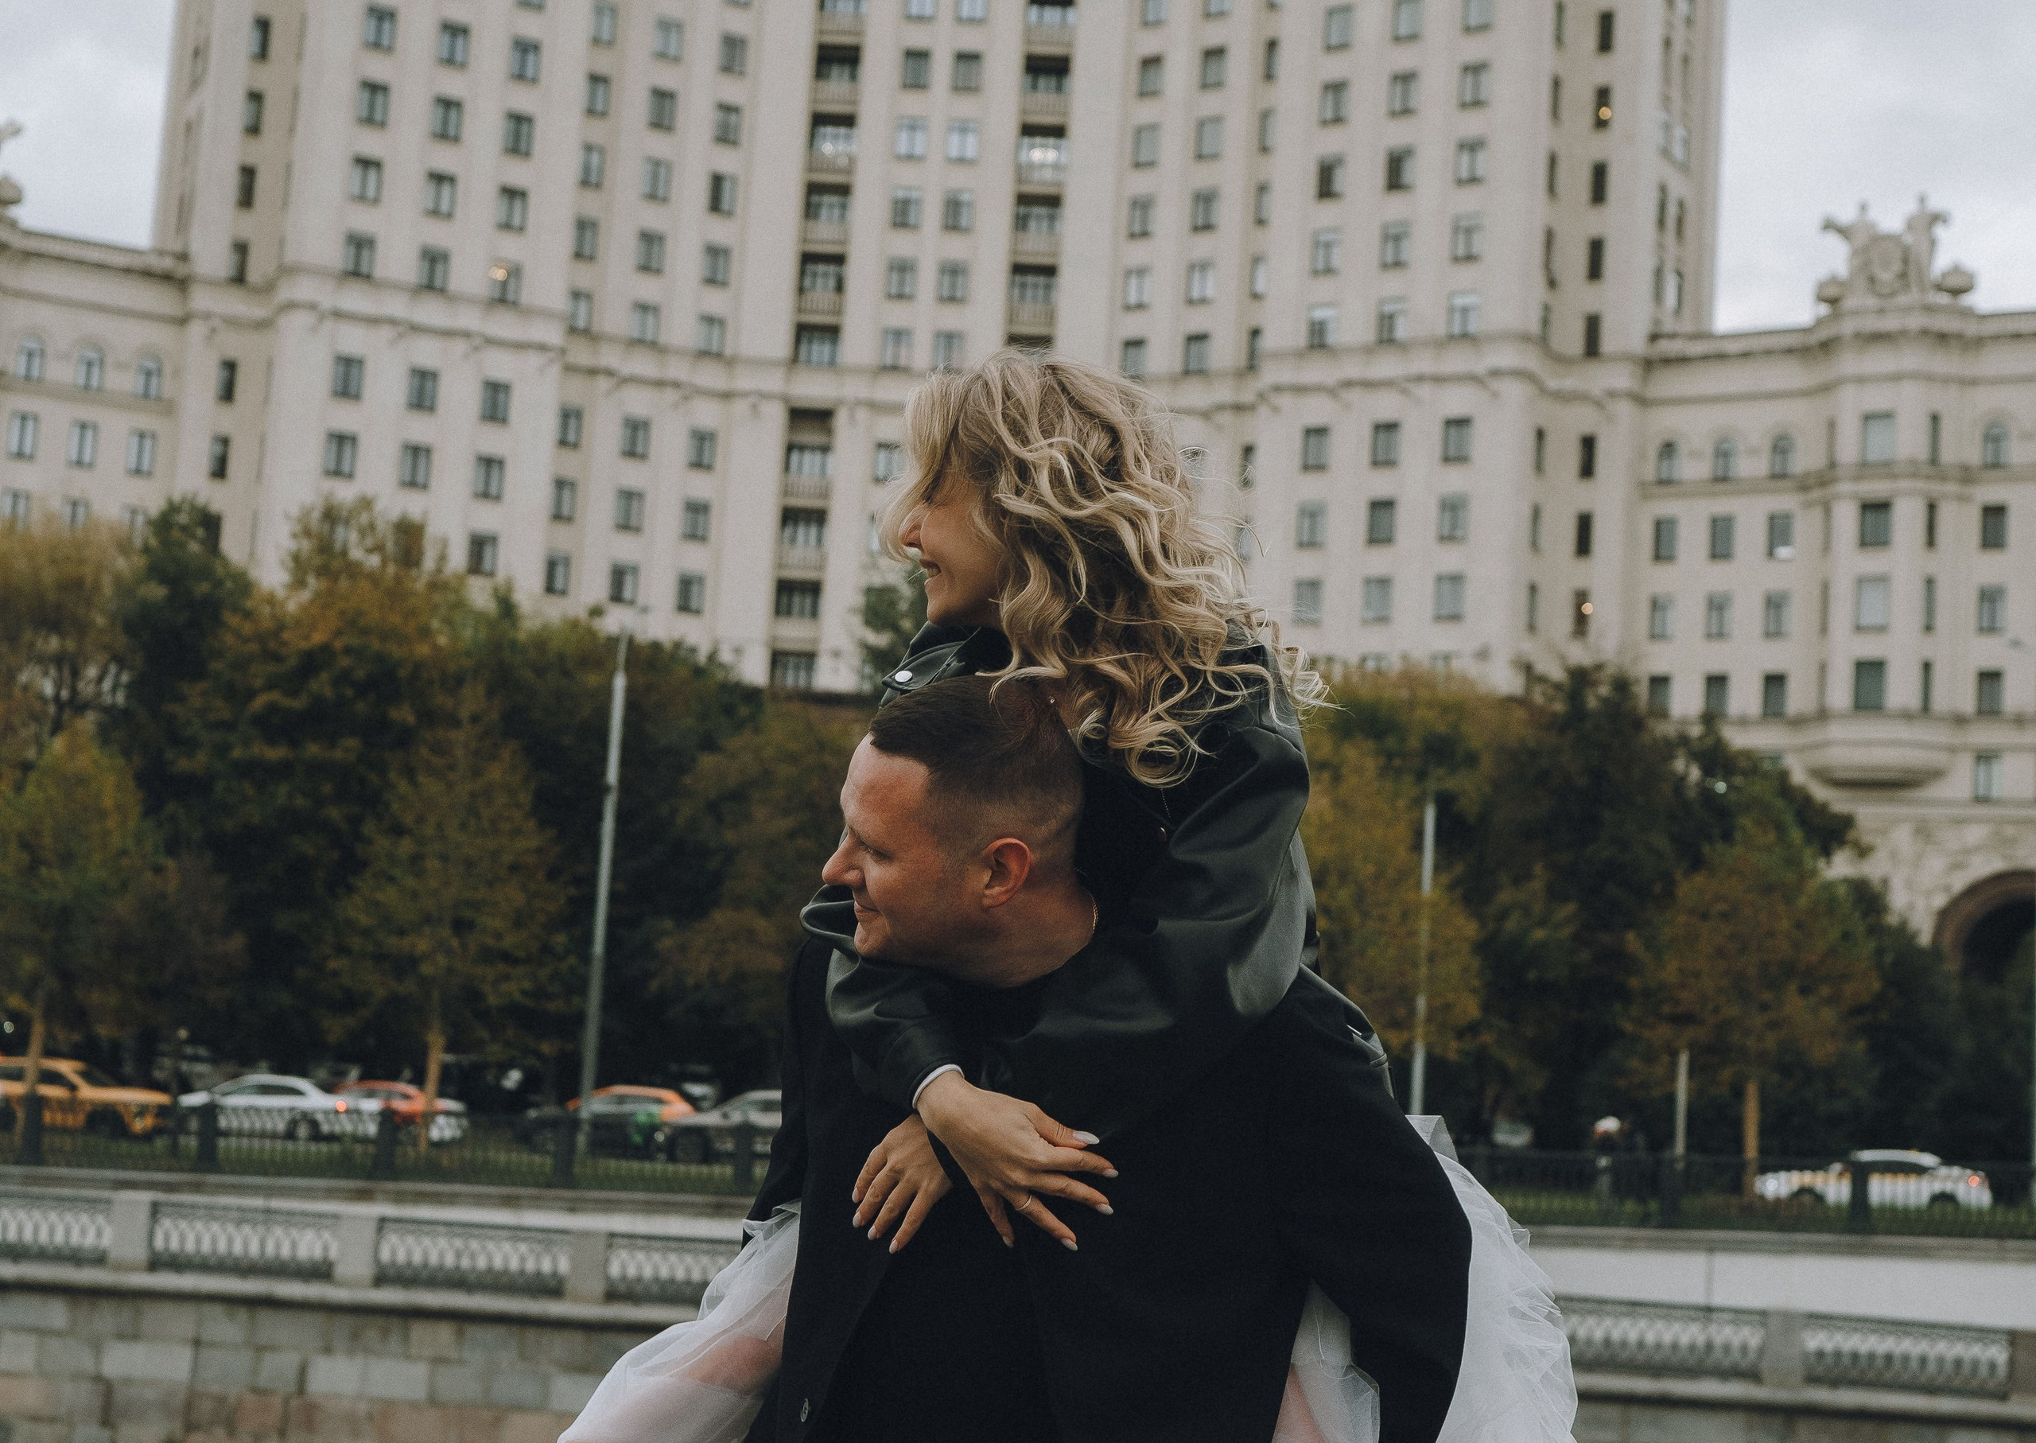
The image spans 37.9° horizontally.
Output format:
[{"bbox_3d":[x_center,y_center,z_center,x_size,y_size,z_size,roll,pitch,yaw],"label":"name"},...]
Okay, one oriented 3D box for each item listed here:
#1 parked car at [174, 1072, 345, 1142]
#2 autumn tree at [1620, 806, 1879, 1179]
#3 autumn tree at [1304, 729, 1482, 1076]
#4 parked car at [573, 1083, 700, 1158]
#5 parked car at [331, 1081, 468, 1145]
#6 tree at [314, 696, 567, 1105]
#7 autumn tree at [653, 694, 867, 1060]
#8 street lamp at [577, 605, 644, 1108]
[{"bbox_3d":[-17.480,8.980,69.075,4.450,1.460,1.780,3,-6,10],"label":"parked car"},{"bbox_3d":[14.145,5.453,57.500,4.900,7.705,4.900,3,-6,9],"label":"autumn tree"},{"bbox_3d":[6.425,4.552,57.500,4.800,8.856,4.800,3,-6,9],"label":"autumn tree"},{"bbox_3d":[-8.756,8.938,66.079,4.250,1.550,1.780,3,-6,10],"label":"parked car"},{"bbox_3d":[-15.413,9.395,71.575,4.400,1.470,1.750,3,-6,10],"label":"parked car"},{"bbox_3d":[-11.144,3.985,58.000,4.600,8.942,4.600,3,-6,9],"label":"tree"},{"bbox_3d":[-4.609,4.043,58.500,5.000,9.248,5.000,3,-6,9],"label":"autumn tree"},{"bbox_3d":[-7.990,3.236,58.633,0.400,10.609,1.500,3,-6,9],"label":"street lamp"}]

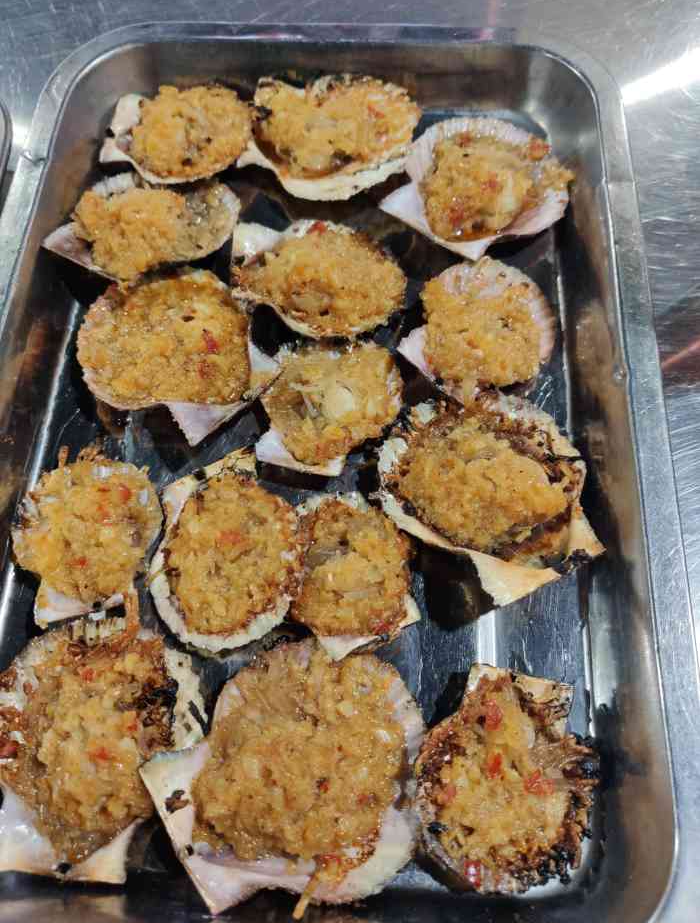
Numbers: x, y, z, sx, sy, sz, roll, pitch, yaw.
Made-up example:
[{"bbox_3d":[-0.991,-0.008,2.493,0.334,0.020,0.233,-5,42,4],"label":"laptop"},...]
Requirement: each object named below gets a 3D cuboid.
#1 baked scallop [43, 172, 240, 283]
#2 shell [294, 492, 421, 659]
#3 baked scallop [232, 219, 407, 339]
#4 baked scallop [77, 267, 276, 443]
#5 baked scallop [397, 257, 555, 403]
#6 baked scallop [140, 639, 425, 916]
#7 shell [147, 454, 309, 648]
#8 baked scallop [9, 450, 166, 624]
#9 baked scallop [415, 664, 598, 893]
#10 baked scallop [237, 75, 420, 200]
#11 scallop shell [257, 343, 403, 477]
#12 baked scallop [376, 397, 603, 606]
[{"bbox_3d":[-0.107,-0.123,0.371,0.076,0.027,0.078,34,71,15],"label":"baked scallop"},{"bbox_3d":[0.000,0.046,0.289,0.049,0.028,0.065,-10,69,-3],"label":"shell"},{"bbox_3d":[-0.015,-0.092,0.365,0.088,0.028,0.074,-2,67,1],"label":"baked scallop"},{"bbox_3d":[-0.083,-0.052,0.339,0.078,0.027,0.093,-37,70,-13],"label":"baked scallop"},{"bbox_3d":[0.060,-0.058,0.329,0.065,0.027,0.072,26,71,11],"label":"baked scallop"},{"bbox_3d":[-0.017,0.117,0.261,0.095,0.029,0.084,-32,69,-12],"label":"baked scallop"},{"bbox_3d":[-0.050,0.041,0.298,0.064,0.025,0.073,-21,67,-7],"label":"shell"},{"bbox_3d":[-0.112,0.032,0.304,0.062,0.024,0.068,-8,66,-2],"label":"baked scallop"},{"bbox_3d":[0.059,0.121,0.272,0.068,0.029,0.078,10,68,6],"label":"baked scallop"},{"bbox_3d":[-0.010,-0.170,0.373,0.088,0.030,0.072,6,69,4],"label":"baked scallop"},{"bbox_3d":[-0.009,-0.024,0.337,0.065,0.027,0.070,12,68,7],"label":"scallop shell"},{"bbox_3d":[0.057,0.012,0.299,0.074,0.033,0.098,-40,73,-13],"label":"baked scallop"}]

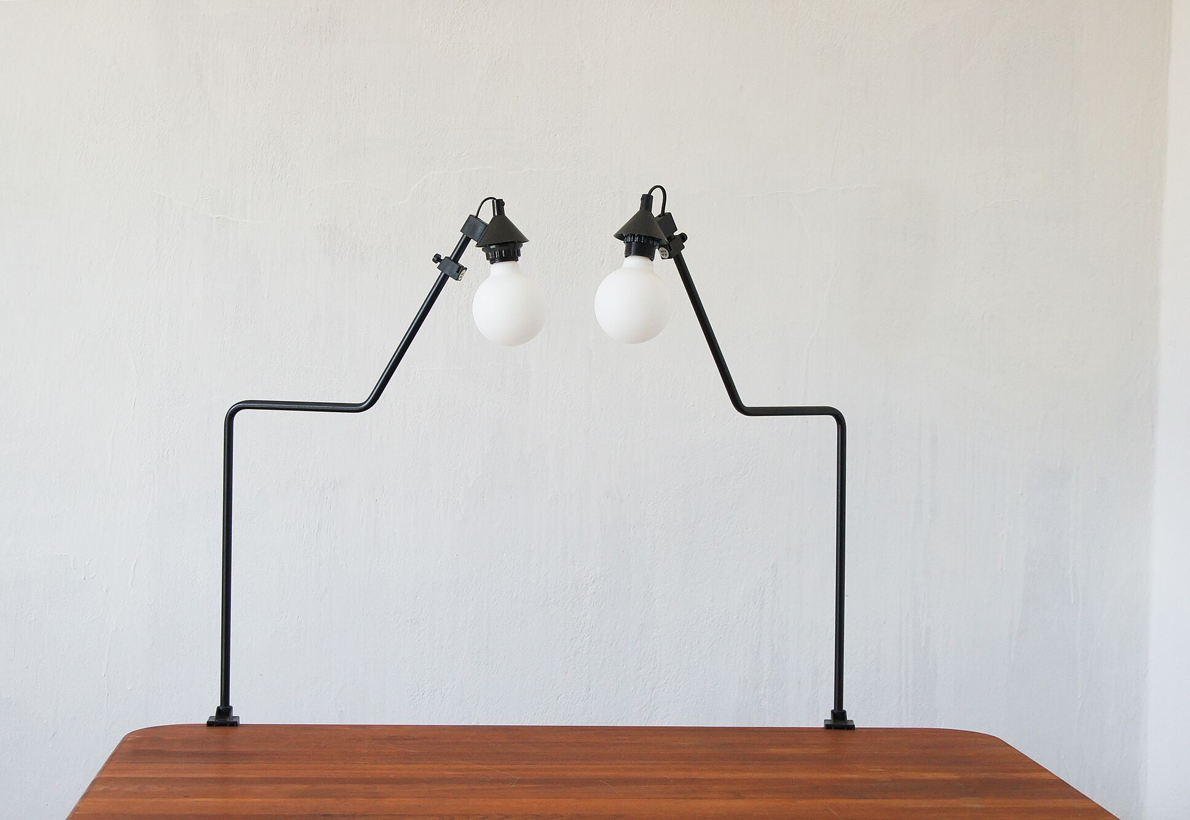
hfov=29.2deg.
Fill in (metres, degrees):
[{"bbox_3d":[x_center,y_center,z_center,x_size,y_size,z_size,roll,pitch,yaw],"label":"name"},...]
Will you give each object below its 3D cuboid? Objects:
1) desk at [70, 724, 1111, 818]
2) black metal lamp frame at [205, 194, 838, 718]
[{"bbox_3d":[-0.015,0.818,2.797,1.184,0.737,0.760,1,2,-5],"label":"desk"},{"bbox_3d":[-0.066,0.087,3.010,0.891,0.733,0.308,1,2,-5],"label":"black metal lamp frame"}]

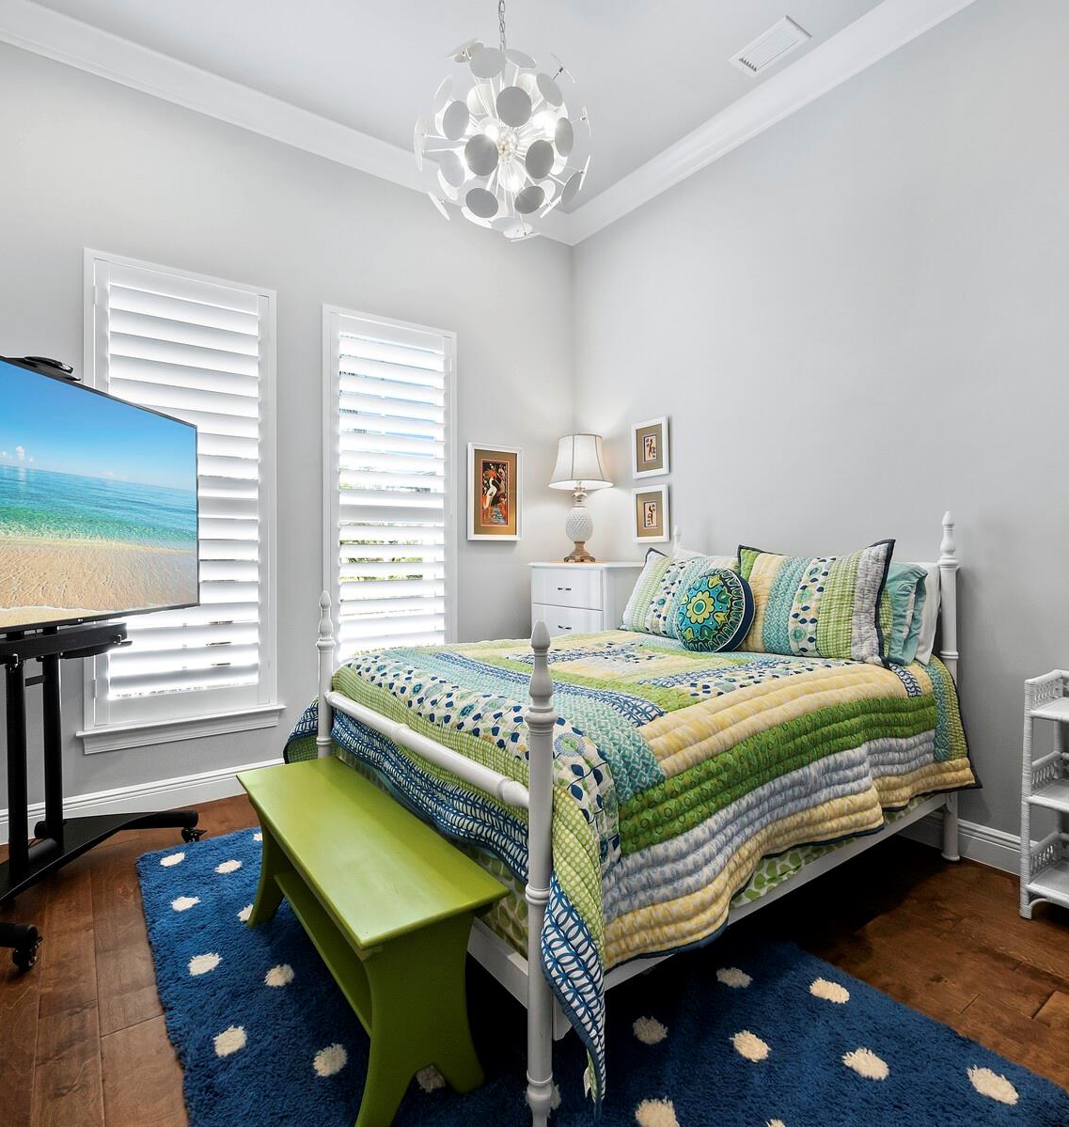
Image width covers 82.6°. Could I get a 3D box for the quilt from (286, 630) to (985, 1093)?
[{"bbox_3d":[0.350,0.720,2.356,2.010,0.695,1.612,-1,1,-36],"label":"quilt"}]

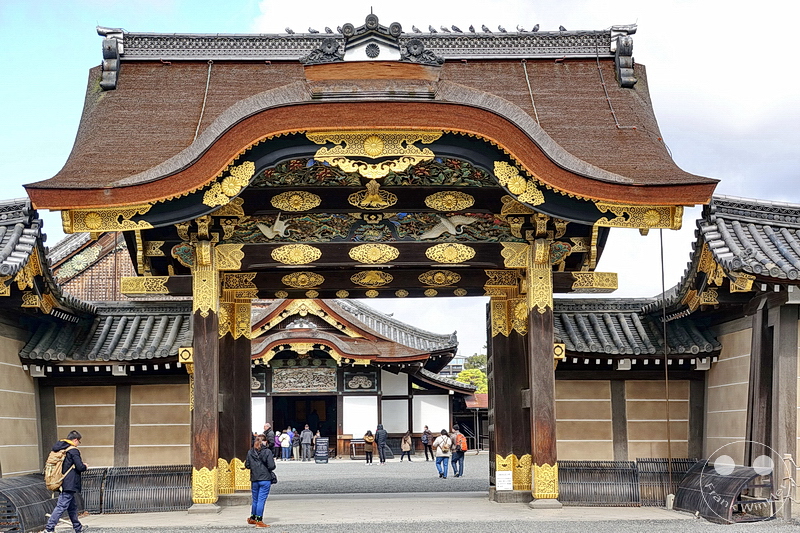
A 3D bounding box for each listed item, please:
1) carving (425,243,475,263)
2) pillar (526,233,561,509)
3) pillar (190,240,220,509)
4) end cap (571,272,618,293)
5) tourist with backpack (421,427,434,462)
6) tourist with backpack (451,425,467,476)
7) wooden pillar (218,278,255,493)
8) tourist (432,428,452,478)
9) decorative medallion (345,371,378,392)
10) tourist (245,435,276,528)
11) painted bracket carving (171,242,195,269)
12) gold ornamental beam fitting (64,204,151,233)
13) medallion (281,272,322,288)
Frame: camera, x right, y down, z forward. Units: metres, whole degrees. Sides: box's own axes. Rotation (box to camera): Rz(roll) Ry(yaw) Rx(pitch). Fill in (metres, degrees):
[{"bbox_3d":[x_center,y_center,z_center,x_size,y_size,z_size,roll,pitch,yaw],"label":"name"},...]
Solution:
[{"bbox_3d":[1.088,-0.275,25.795,1.087,0.449,0.080,0,-8,-3],"label":"carving"},{"bbox_3d":[3.027,2.256,25.858,0.560,5.615,0.560,0,-8,-3],"label":"pillar"},{"bbox_3d":[-4.074,2.273,25.340,0.546,5.504,0.540,0,-8,-3],"label":"pillar"},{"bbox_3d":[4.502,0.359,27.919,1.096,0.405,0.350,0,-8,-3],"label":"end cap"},{"bbox_3d":[1.352,8.543,57.913,0.520,1.700,0.400,2,-8,-20],"label":"tourist with backpack"},{"bbox_3d":[1.959,6.084,39.669,0.550,1.750,0.520,4,-9,-30],"label":"tourist with backpack"},{"bbox_3d":[-3.920,2.779,28.220,0.868,5.017,0.650,0,-8,-3],"label":"wooden pillar"},{"bbox_3d":[1.422,6.272,40.145,0.580,1.620,0.420,2,-8,-18],"label":"tourist"},{"bbox_3d":[-1.967,5.728,59.757,1.643,0.943,0.140,-1,-8,0],"label":"decorative medallion"},{"bbox_3d":[-2.490,3.854,21.643,0.500,1.630,0.380,-5,-9,30],"label":"tourist"},{"bbox_3d":[-4.611,-0.217,25.614,0.475,0.537,0.250,0,-8,-3],"label":"painted bracket carving"},{"bbox_3d":[-5.909,-0.948,24.415,1.845,0.576,0.220,0,-8,-3],"label":"gold ornamental beam fitting"},{"bbox_3d":[-2.209,0.319,27.483,0.981,0.383,0.080,0,-8,-3],"label":"medallion"}]

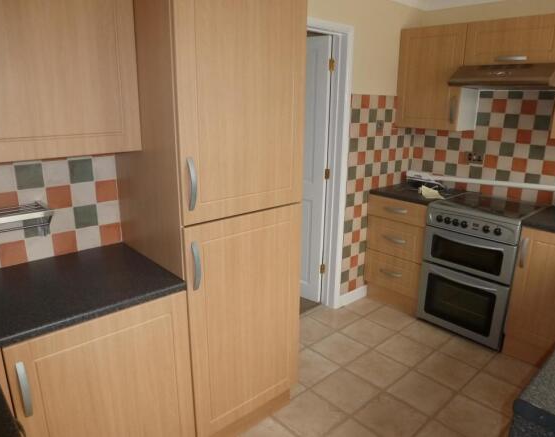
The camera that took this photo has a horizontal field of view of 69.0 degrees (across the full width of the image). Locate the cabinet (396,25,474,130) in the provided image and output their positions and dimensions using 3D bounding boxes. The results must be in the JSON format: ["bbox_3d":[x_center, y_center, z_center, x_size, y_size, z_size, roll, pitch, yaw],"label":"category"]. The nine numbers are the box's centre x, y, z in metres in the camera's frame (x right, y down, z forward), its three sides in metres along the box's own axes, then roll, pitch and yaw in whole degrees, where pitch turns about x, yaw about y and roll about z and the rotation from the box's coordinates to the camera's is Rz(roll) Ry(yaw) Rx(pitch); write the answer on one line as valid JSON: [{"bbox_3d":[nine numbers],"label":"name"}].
[{"bbox_3d":[1.229,-1.040,3.079,0.318,0.705,0.496,-14,21,-41],"label":"cabinet"}]

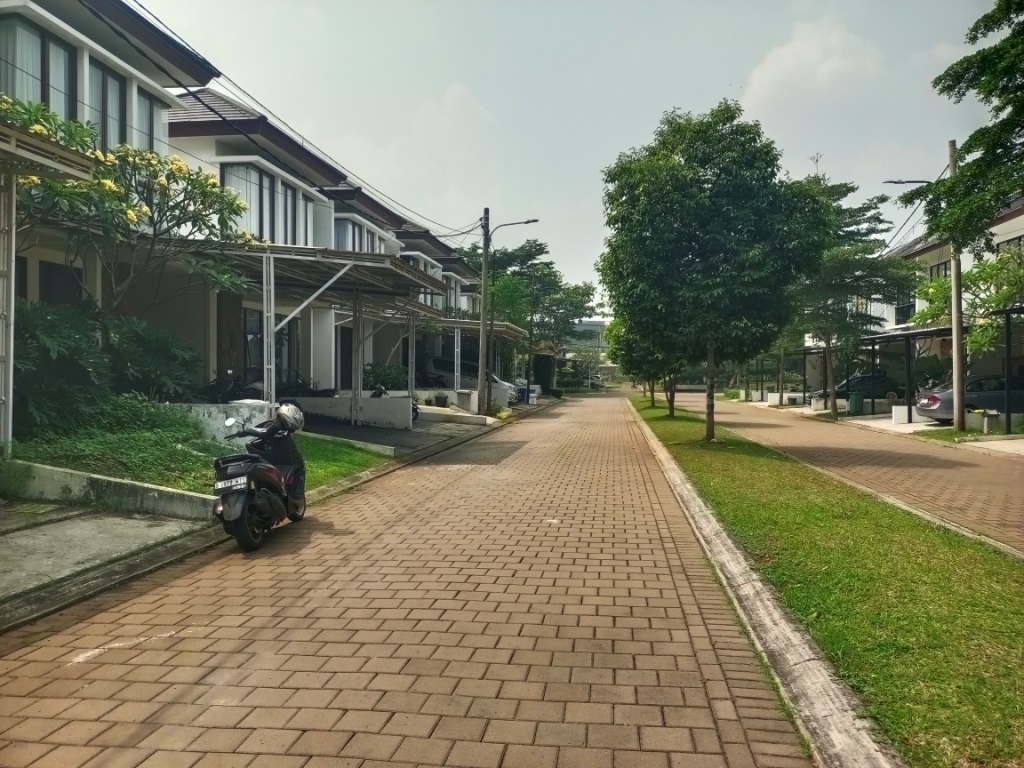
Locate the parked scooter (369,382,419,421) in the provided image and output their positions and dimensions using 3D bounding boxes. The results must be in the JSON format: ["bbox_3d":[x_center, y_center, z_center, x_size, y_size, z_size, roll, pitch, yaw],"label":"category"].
[{"bbox_3d":[-3.800,0.640,23.500,1.900,1.120,0.700,0,0,8],"label":"parked scooter"}]

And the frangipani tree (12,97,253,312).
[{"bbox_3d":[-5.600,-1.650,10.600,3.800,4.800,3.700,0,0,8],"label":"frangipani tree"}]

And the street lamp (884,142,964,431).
[{"bbox_3d":[10.870,-2.580,19.510,1.930,7.600,0.340,0,0,8],"label":"street lamp"}]

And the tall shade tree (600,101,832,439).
[{"bbox_3d":[4.700,-2.630,17.000,5.300,7.750,5.200,0,0,8],"label":"tall shade tree"}]

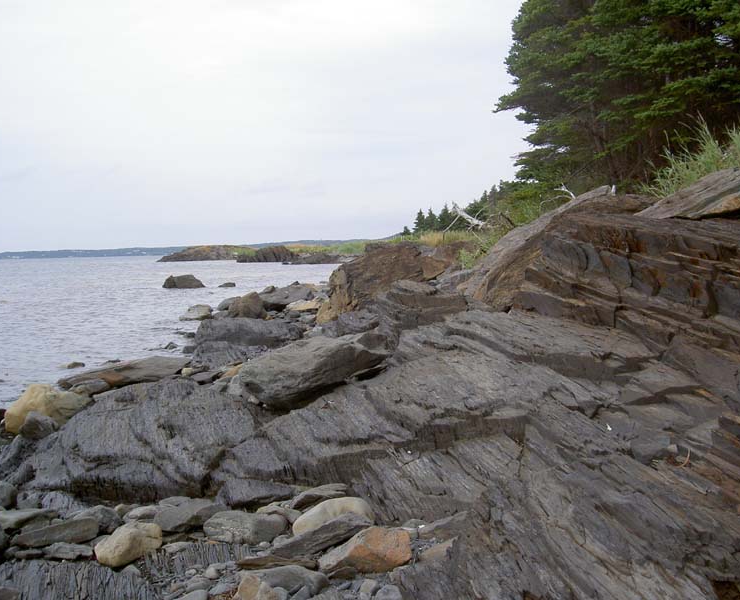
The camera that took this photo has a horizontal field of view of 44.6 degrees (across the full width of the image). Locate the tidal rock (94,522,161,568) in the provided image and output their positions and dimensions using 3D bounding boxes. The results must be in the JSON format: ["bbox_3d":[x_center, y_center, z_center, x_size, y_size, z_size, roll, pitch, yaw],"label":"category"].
[{"bbox_3d":[-1.204,1.214,4.500,0.324,0.190,0.211,-3,4,-35],"label":"tidal rock"}]

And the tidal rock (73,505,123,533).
[{"bbox_3d":[-1.495,1.210,4.950,0.260,0.154,0.182,-2,3,-10],"label":"tidal rock"}]

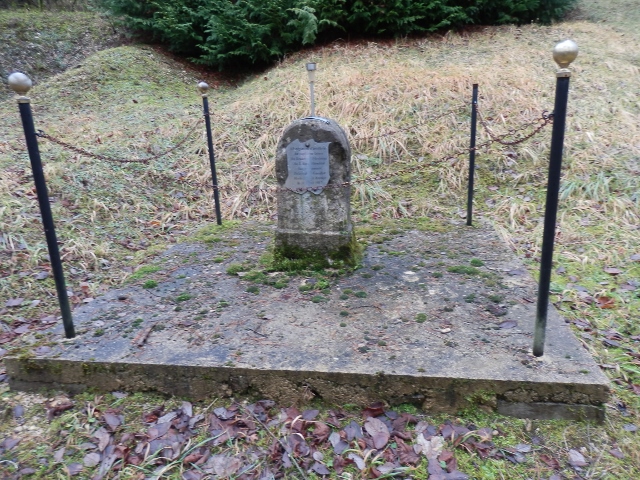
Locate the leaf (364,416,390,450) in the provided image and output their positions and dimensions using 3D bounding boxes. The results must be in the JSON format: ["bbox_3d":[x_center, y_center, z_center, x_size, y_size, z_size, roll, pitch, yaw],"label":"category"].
[{"bbox_3d":[0.224,0.748,1.812,0.100,0.020,0.152,-8,18,-14],"label":"leaf"}]

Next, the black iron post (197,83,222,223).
[{"bbox_3d":[-1.002,-0.779,4.318,0.085,1.315,0.085,0,15,9],"label":"black iron post"}]

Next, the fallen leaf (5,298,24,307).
[{"bbox_3d":[-1.939,0.386,2.928,0.097,0.015,0.115,-13,20,-29],"label":"fallen leaf"}]

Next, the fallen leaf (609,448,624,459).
[{"bbox_3d":[1.038,0.748,1.618,0.038,0.012,0.056,-12,20,-28],"label":"fallen leaf"}]

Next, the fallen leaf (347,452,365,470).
[{"bbox_3d":[0.140,0.811,1.709,0.035,0.025,0.079,-12,18,-29],"label":"fallen leaf"}]

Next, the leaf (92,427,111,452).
[{"bbox_3d":[-0.844,0.771,1.790,0.066,0.025,0.115,-9,31,-25],"label":"leaf"}]

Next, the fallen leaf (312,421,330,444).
[{"bbox_3d":[0.004,0.740,1.777,0.070,0.035,0.100,-7,26,-10],"label":"fallen leaf"}]

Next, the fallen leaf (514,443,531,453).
[{"bbox_3d":[0.728,0.747,1.661,0.058,0.015,0.050,7,20,26],"label":"fallen leaf"}]

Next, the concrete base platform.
[{"bbox_3d":[0.002,0.267,3.114,2.611,0.174,2.410,0,18,9],"label":"concrete base platform"}]

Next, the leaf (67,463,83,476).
[{"bbox_3d":[-0.908,0.842,1.708,0.051,0.015,0.064,-16,22,-35],"label":"leaf"}]

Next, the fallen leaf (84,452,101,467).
[{"bbox_3d":[-0.883,0.845,1.793,0.055,0.020,0.082,-13,19,-33],"label":"fallen leaf"}]

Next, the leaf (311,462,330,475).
[{"bbox_3d":[0.001,0.812,1.653,0.069,0.015,0.045,-10,19,-22],"label":"leaf"}]

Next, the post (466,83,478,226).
[{"bbox_3d":[1.232,-0.664,3.723,0.044,1.115,0.044,0,15,9],"label":"post"}]

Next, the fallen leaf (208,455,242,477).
[{"bbox_3d":[-0.348,0.816,1.691,0.123,0.020,0.086,0,18,10],"label":"fallen leaf"}]

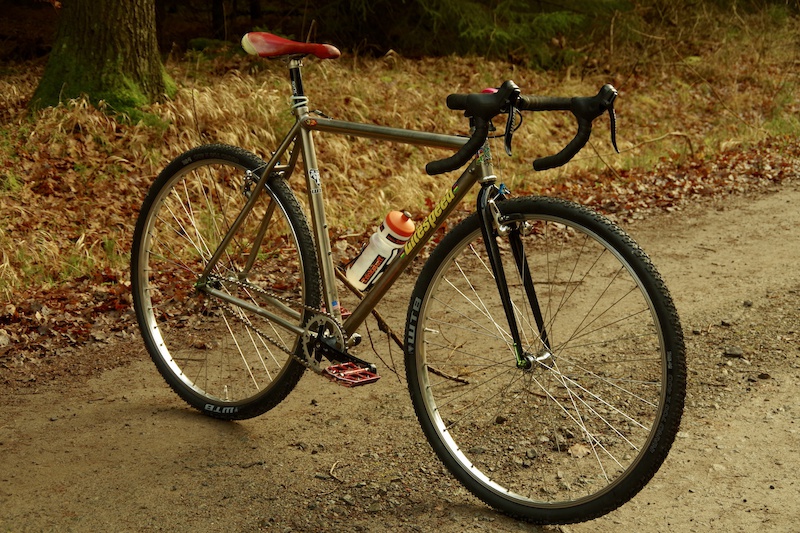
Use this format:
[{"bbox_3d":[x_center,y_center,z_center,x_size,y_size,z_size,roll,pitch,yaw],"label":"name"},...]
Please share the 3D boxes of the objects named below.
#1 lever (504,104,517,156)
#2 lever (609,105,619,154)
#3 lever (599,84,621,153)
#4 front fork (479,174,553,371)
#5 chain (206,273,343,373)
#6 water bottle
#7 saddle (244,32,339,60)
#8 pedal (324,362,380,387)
[{"bbox_3d":[0.219,-0.270,3.173,0.030,0.110,0.020,-1,3,37],"label":"lever"},{"bbox_3d":[0.467,-0.302,3.500,0.030,0.105,0.020,-1,3,37],"label":"lever"},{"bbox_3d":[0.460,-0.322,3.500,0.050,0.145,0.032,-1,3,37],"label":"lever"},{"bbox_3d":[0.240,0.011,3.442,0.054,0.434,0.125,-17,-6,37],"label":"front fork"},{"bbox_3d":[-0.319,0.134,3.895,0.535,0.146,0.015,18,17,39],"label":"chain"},{"bbox_3d":[-0.039,-0.041,3.685,0.074,0.236,0.074,-7,53,-48],"label":"water bottle"},{"bbox_3d":[-0.237,-0.519,3.807,0.282,0.055,0.138,12,13,41],"label":"saddle"},{"bbox_3d":[-0.106,0.241,3.595,0.097,0.020,0.100,20,18,39],"label":"pedal"}]

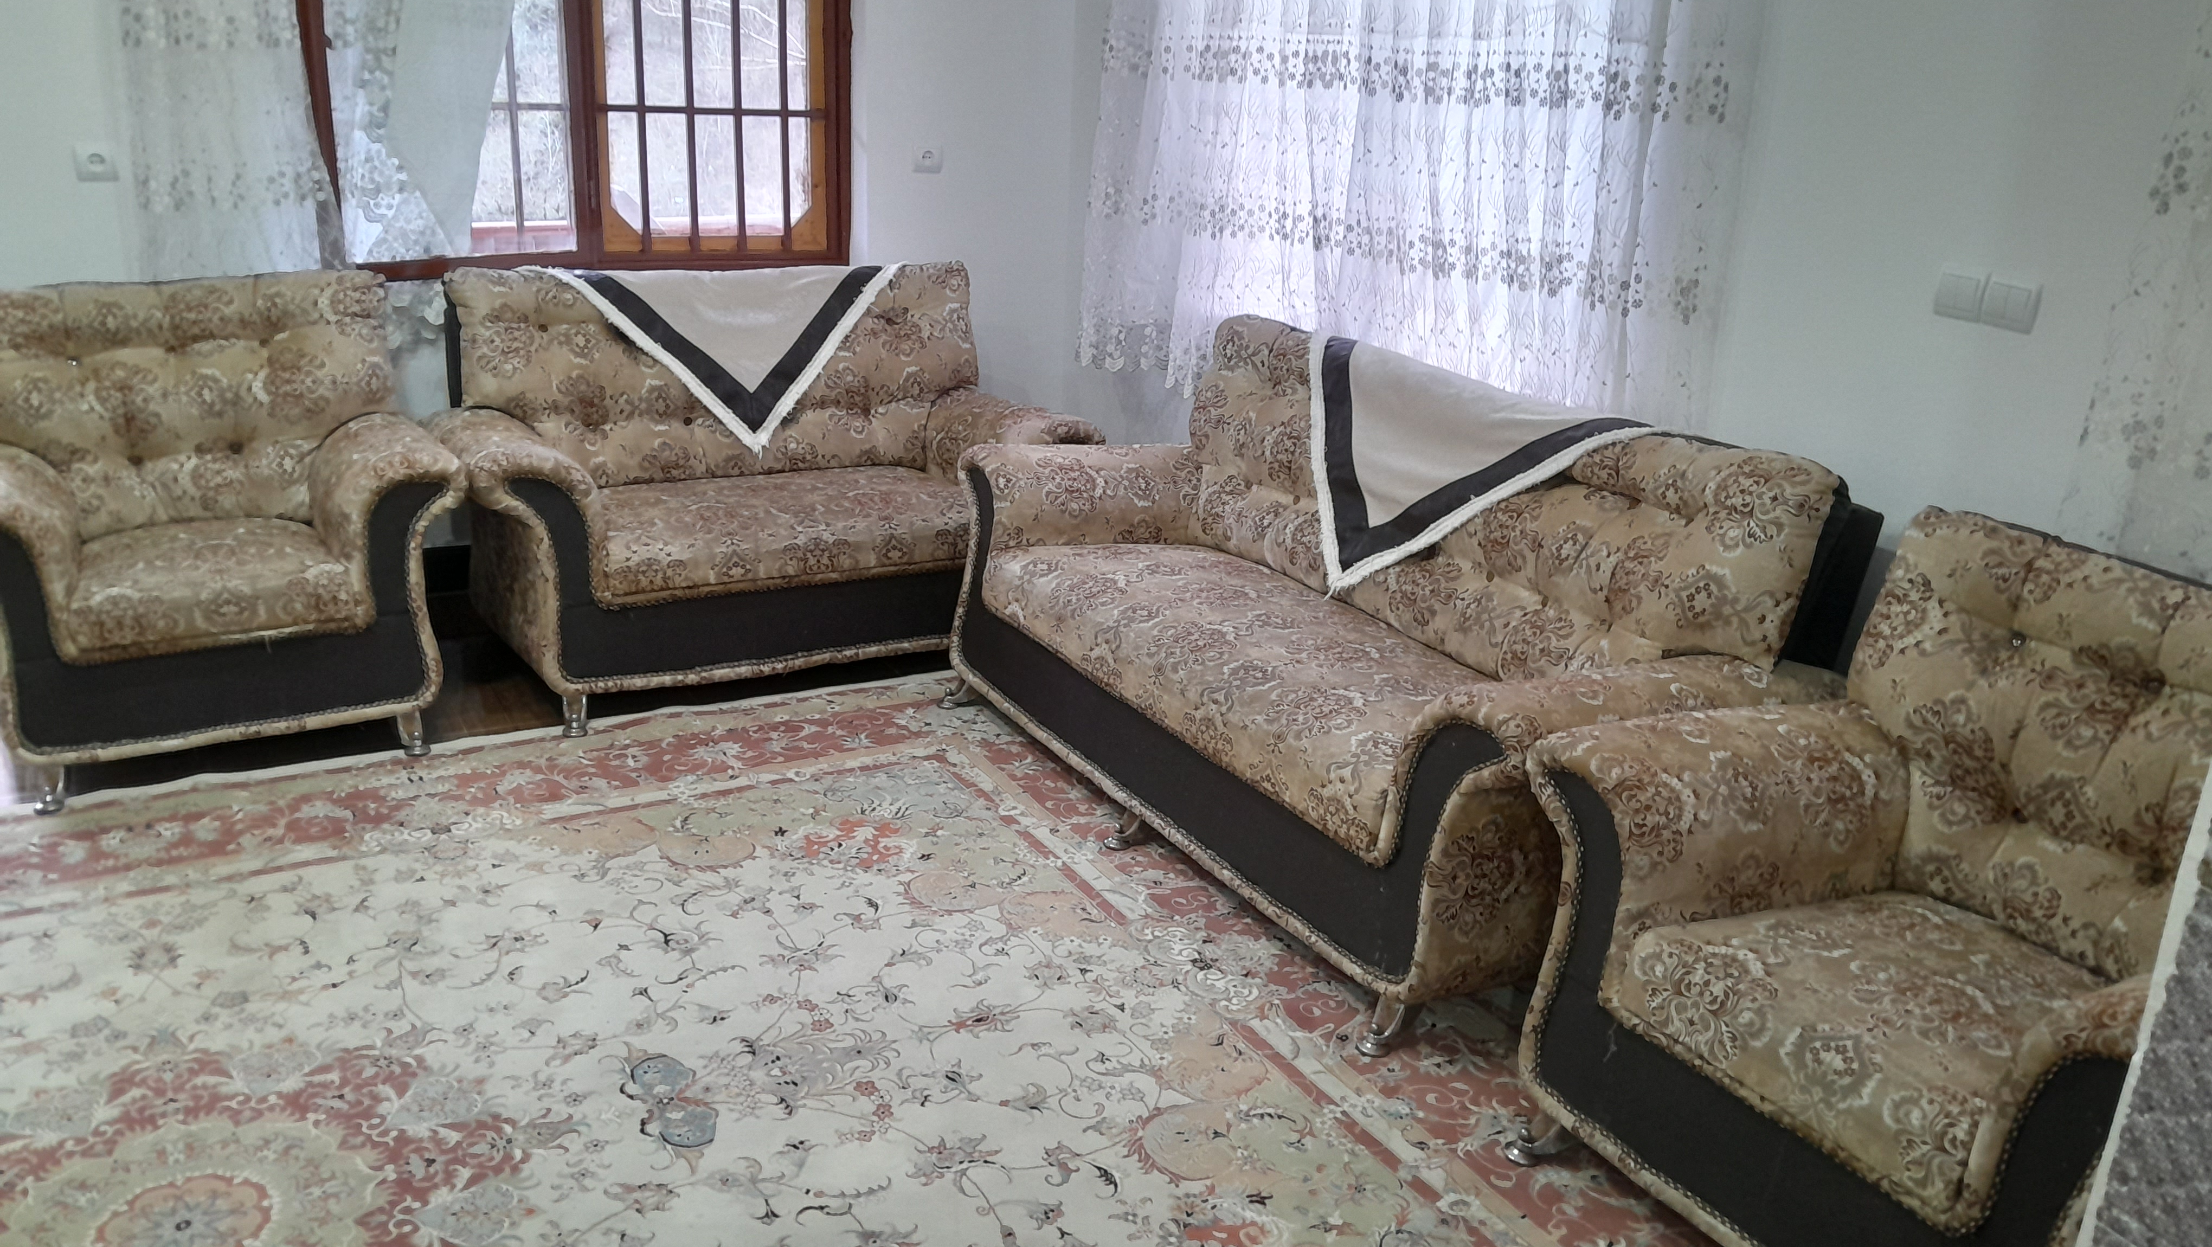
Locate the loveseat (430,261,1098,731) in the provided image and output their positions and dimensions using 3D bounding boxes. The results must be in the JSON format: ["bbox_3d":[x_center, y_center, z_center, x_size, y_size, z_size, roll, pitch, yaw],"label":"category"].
[{"bbox_3d":[-0.822,-0.385,4.173,1.560,0.910,0.890,-8,21,-28],"label":"loveseat"}]

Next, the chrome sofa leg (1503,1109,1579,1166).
[{"bbox_3d":[0.612,0.705,2.357,0.085,0.105,0.055,-8,21,-28],"label":"chrome sofa leg"}]

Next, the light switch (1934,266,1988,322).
[{"bbox_3d":[1.402,-0.542,2.729,0.014,0.082,0.083,-8,21,-28],"label":"light switch"}]

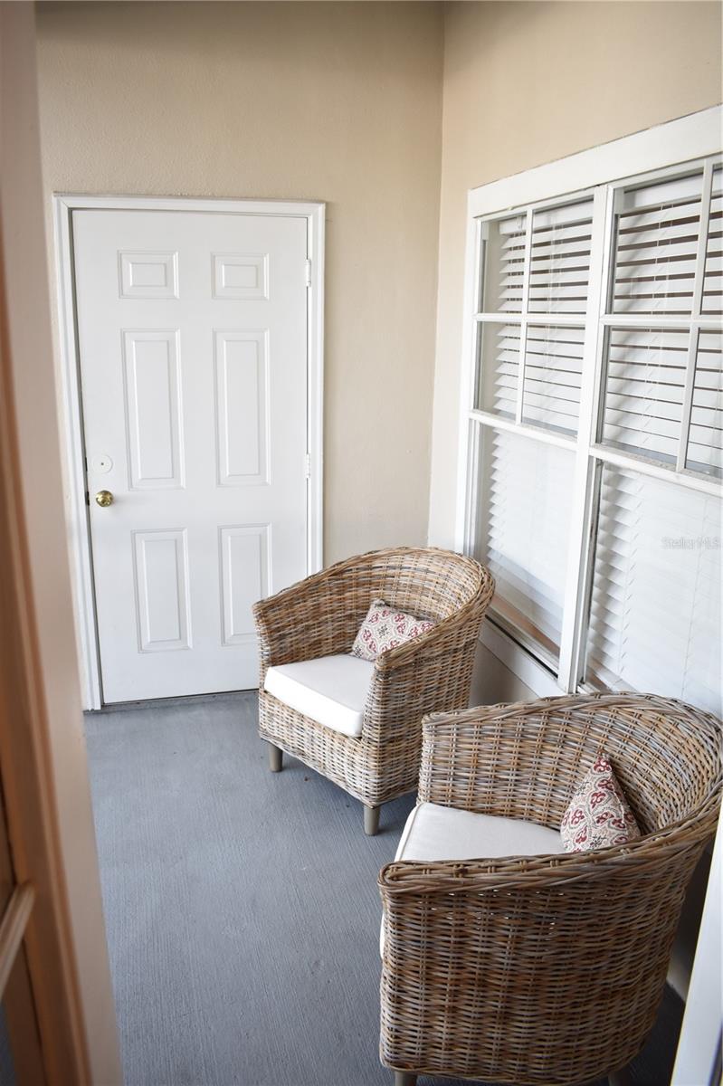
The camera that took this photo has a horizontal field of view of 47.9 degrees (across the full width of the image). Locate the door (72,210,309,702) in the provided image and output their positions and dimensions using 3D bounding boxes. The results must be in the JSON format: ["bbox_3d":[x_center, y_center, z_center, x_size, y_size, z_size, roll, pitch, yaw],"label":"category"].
[{"bbox_3d":[-0.679,-0.308,3.466,0.914,2.032,0.045,-3,15,-13],"label":"door"}]

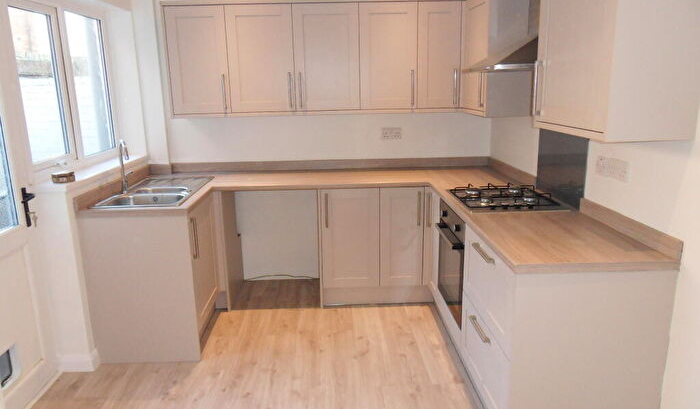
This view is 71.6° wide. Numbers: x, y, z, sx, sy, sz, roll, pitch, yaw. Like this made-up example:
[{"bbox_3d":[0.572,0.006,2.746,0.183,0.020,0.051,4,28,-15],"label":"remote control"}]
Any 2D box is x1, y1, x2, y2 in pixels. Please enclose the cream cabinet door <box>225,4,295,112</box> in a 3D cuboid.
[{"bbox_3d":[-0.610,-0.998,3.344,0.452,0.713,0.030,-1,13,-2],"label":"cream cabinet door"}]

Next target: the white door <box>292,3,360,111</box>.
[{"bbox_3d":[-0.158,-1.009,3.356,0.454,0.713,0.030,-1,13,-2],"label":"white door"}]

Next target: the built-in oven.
[{"bbox_3d":[0.850,0.314,2.868,0.560,0.595,0.580,-1,14,-2],"label":"built-in oven"}]

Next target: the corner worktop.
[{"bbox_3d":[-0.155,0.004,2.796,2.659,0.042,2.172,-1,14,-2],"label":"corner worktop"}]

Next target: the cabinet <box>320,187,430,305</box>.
[{"bbox_3d":[0.151,0.244,3.682,0.749,0.869,0.592,-1,14,-2],"label":"cabinet"}]

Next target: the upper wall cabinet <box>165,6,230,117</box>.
[{"bbox_3d":[-1.042,-1.017,3.458,0.407,0.714,0.327,-1,14,-2],"label":"upper wall cabinet"}]

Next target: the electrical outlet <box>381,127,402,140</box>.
[{"bbox_3d":[0.331,-0.554,3.795,0.147,0.089,0.012,-1,14,-2],"label":"electrical outlet"}]

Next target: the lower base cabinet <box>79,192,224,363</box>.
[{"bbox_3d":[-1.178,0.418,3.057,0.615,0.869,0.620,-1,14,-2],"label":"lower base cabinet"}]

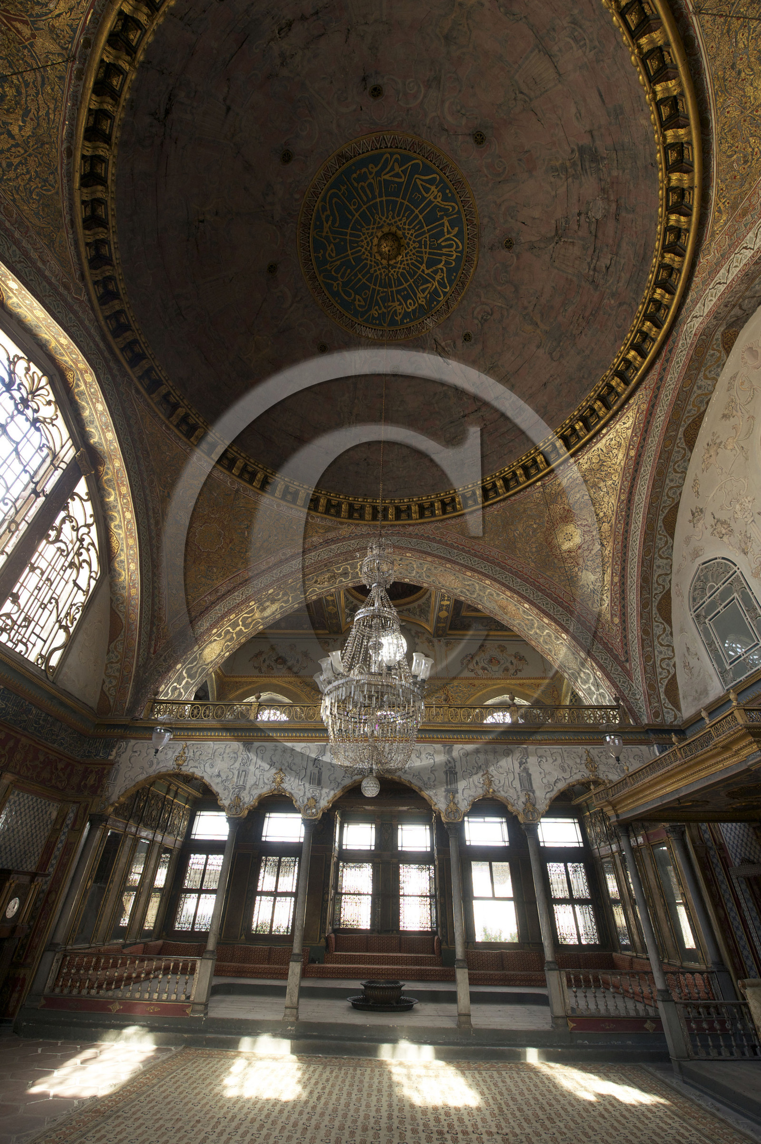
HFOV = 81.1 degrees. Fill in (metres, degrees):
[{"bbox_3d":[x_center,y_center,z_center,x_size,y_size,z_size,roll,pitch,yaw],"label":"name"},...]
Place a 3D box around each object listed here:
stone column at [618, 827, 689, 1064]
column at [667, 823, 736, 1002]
[{"bbox_3d":[3.852,5.151,6.406,0.240,2.580,0.240,0,-37,2],"label":"stone column"},{"bbox_3d":[5.277,5.610,7.265,0.255,2.674,0.255,0,-38,2],"label":"column"}]

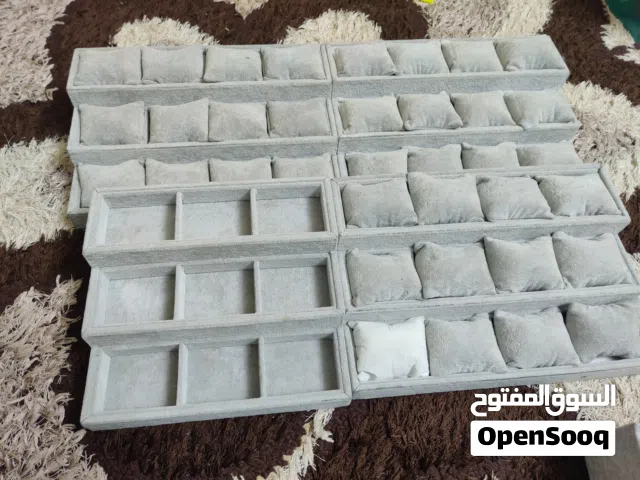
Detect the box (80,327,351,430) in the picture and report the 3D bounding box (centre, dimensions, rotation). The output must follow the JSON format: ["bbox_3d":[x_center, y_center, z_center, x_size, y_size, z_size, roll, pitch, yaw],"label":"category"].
[{"bbox_3d":[-0.113,0.158,0.577,0.289,0.033,0.087,-4,58,-6],"label":"box"}]

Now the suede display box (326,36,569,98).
[{"bbox_3d":[0.203,-0.282,0.808,0.380,0.038,0.087,-4,57,-6],"label":"suede display box"}]

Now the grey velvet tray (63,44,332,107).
[{"bbox_3d":[-0.176,-0.257,0.767,0.380,0.038,0.087,-4,57,-8],"label":"grey velvet tray"}]

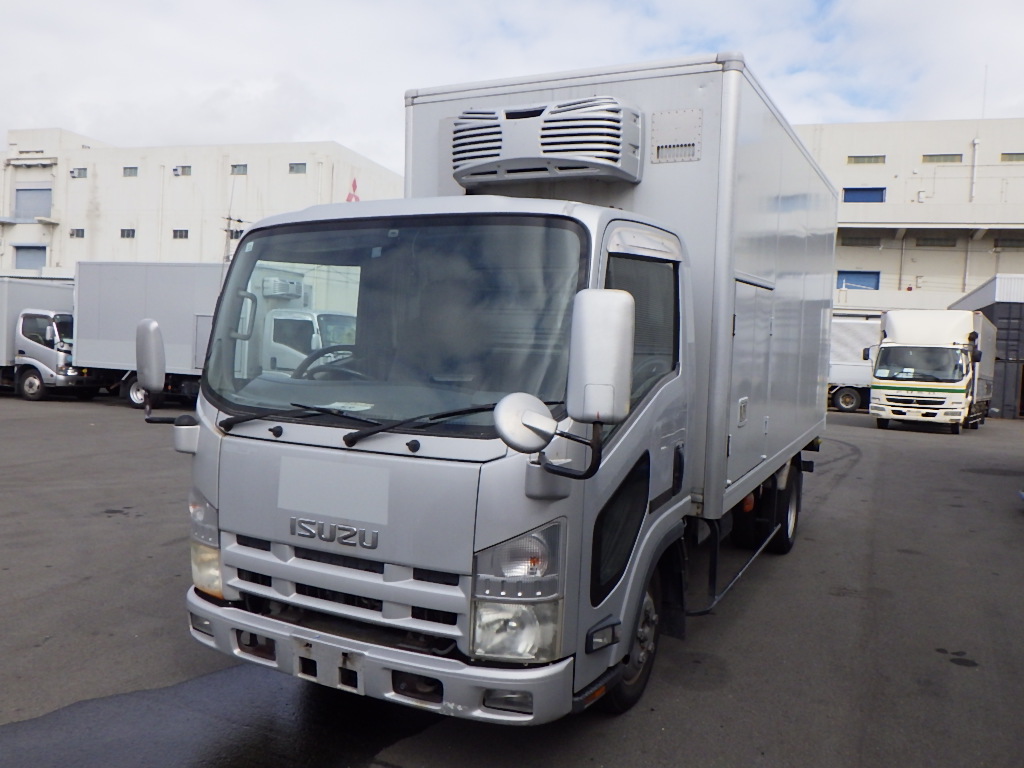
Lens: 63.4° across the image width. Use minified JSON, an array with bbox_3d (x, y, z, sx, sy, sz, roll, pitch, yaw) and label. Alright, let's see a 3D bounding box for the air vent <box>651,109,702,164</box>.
[{"bbox_3d":[0.826,-1.252,4.180,0.260,0.259,0.030,4,5,27],"label":"air vent"}]

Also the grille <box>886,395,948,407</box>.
[{"bbox_3d":[10.439,0.426,21.442,1.460,0.240,0.120,4,2,33],"label":"grille"}]

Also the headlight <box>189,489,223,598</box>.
[{"bbox_3d":[-1.239,0.600,3.417,0.278,0.505,0.202,4,5,27],"label":"headlight"}]

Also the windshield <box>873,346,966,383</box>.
[{"bbox_3d":[10.754,-0.506,21.801,2.120,0.880,0.300,4,-6,33],"label":"windshield"}]

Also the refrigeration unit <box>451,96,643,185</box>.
[{"bbox_3d":[0.165,-1.256,4.369,1.000,0.404,0.293,4,5,27],"label":"refrigeration unit"}]

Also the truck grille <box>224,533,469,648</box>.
[{"bbox_3d":[-0.636,0.741,3.048,1.141,0.268,0.131,4,5,27],"label":"truck grille"}]

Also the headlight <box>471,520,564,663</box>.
[{"bbox_3d":[0.027,0.680,2.771,0.278,0.505,0.202,4,5,27],"label":"headlight"}]

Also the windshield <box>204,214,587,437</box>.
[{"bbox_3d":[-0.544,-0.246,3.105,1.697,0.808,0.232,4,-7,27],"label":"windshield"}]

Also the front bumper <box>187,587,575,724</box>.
[{"bbox_3d":[-0.623,0.974,3.102,1.768,0.242,0.252,4,5,27],"label":"front bumper"}]

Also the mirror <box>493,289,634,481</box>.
[{"bbox_3d":[0.158,-0.008,2.418,0.369,0.556,0.222,4,5,27],"label":"mirror"}]

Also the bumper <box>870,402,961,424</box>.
[{"bbox_3d":[10.593,0.764,21.593,2.200,0.370,0.400,4,2,33],"label":"bumper"}]

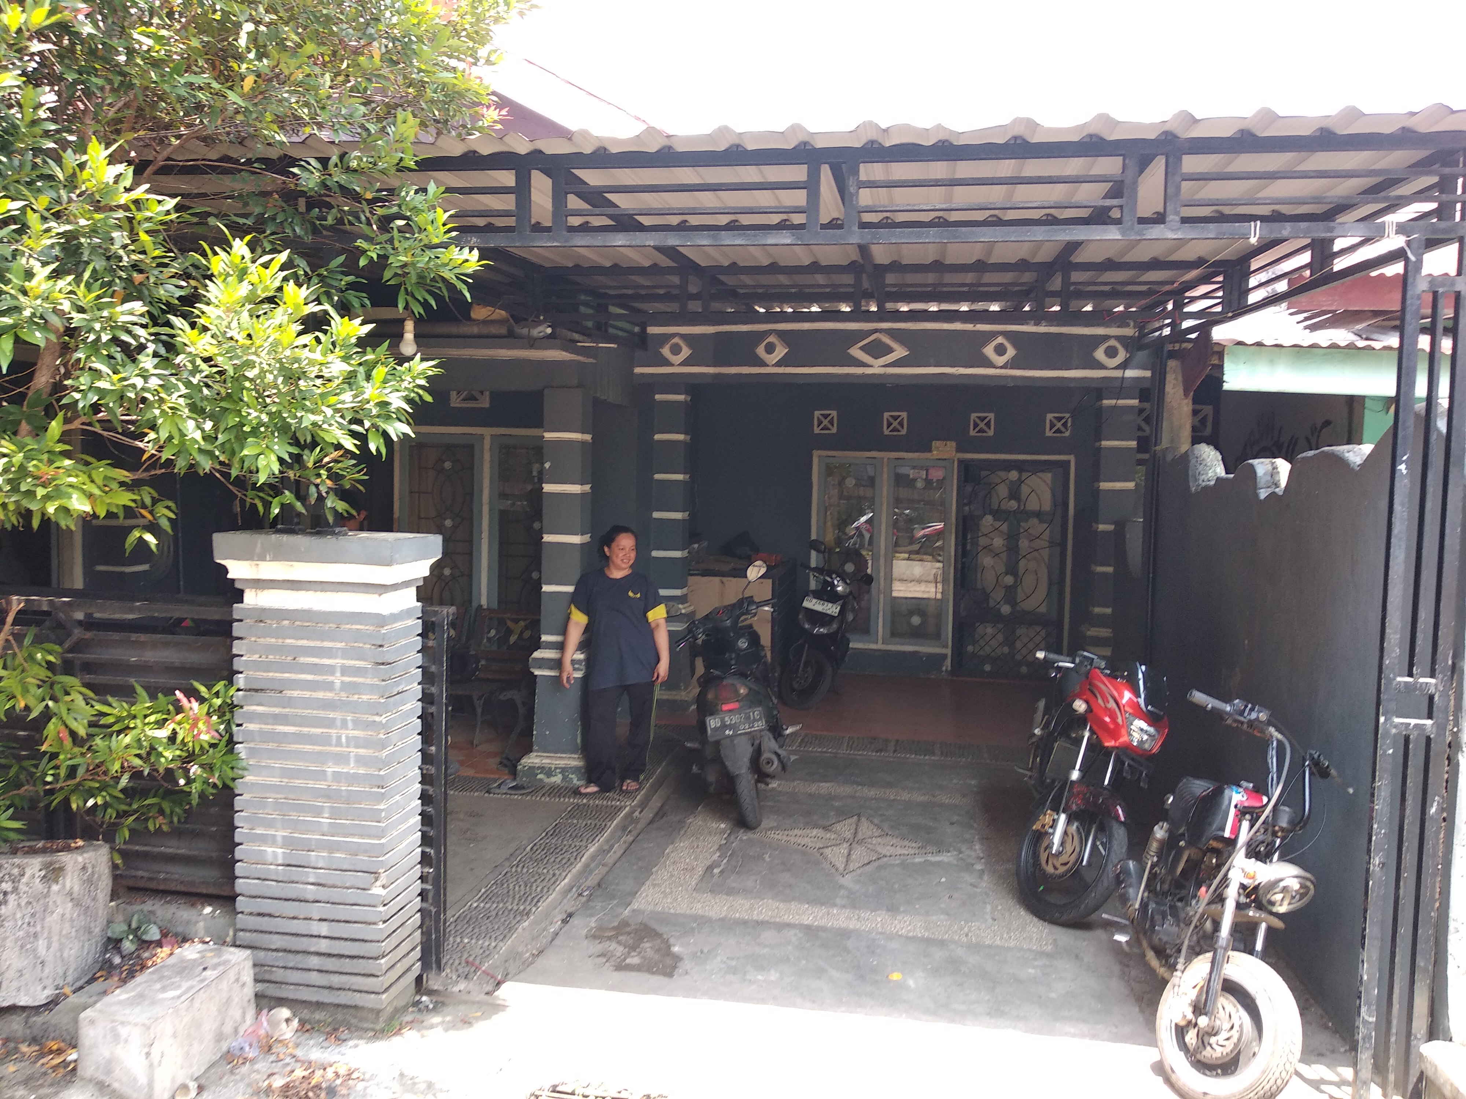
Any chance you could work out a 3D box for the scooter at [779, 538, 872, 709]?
[{"bbox_3d":[0.789,0.572,8.910,0.700,1.200,1.880,2,3,10],"label":"scooter"}]

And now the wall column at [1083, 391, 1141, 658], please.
[{"bbox_3d":[2.649,0.076,7.753,0.300,2.340,0.290,2,4,10],"label":"wall column"}]

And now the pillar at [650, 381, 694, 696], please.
[{"bbox_3d":[-0.458,0.004,8.084,0.360,2.382,0.360,2,3,8],"label":"pillar"}]

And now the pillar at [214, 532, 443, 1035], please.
[{"bbox_3d":[-1.372,0.756,3.762,0.610,1.620,0.380,2,4,8],"label":"pillar"}]

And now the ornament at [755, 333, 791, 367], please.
[{"bbox_3d":[0.277,-1.402,7.709,0.237,0.229,0.040,2,3,8],"label":"ornament"}]

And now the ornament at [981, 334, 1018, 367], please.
[{"bbox_3d":[1.843,-1.376,7.627,0.249,0.228,0.050,2,4,10],"label":"ornament"}]

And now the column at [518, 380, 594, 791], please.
[{"bbox_3d":[-0.946,0.193,6.200,0.365,2.200,0.365,2,3,8],"label":"column"}]

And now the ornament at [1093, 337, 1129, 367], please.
[{"bbox_3d":[2.575,-1.341,7.498,0.243,0.209,0.050,2,4,10],"label":"ornament"}]

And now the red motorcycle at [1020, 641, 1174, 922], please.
[{"bbox_3d":[1.615,0.926,4.965,0.720,1.080,1.980,2,3,14],"label":"red motorcycle"}]

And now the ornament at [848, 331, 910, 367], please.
[{"bbox_3d":[1.030,-1.408,7.771,0.433,0.243,0.050,2,4,10],"label":"ornament"}]

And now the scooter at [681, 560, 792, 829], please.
[{"bbox_3d":[0.057,0.738,6.086,0.700,1.200,1.880,2,3,3],"label":"scooter"}]

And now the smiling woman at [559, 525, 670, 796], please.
[{"bbox_3d":[-0.667,0.603,6.262,0.590,1.480,0.320,1,4,-12],"label":"smiling woman"}]

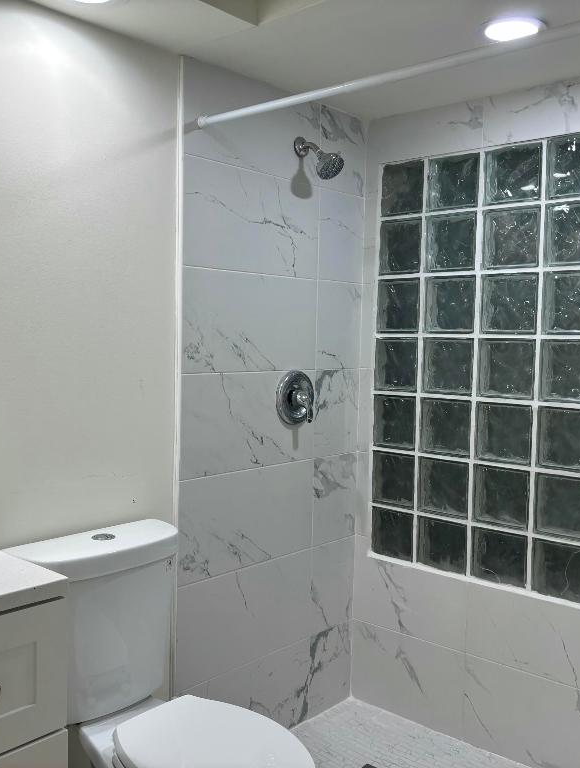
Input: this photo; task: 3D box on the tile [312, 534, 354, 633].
[{"bbox_3d":[0.152,0.715,2.746,0.012,0.313,0.249,4,4,41],"label":"tile"}]

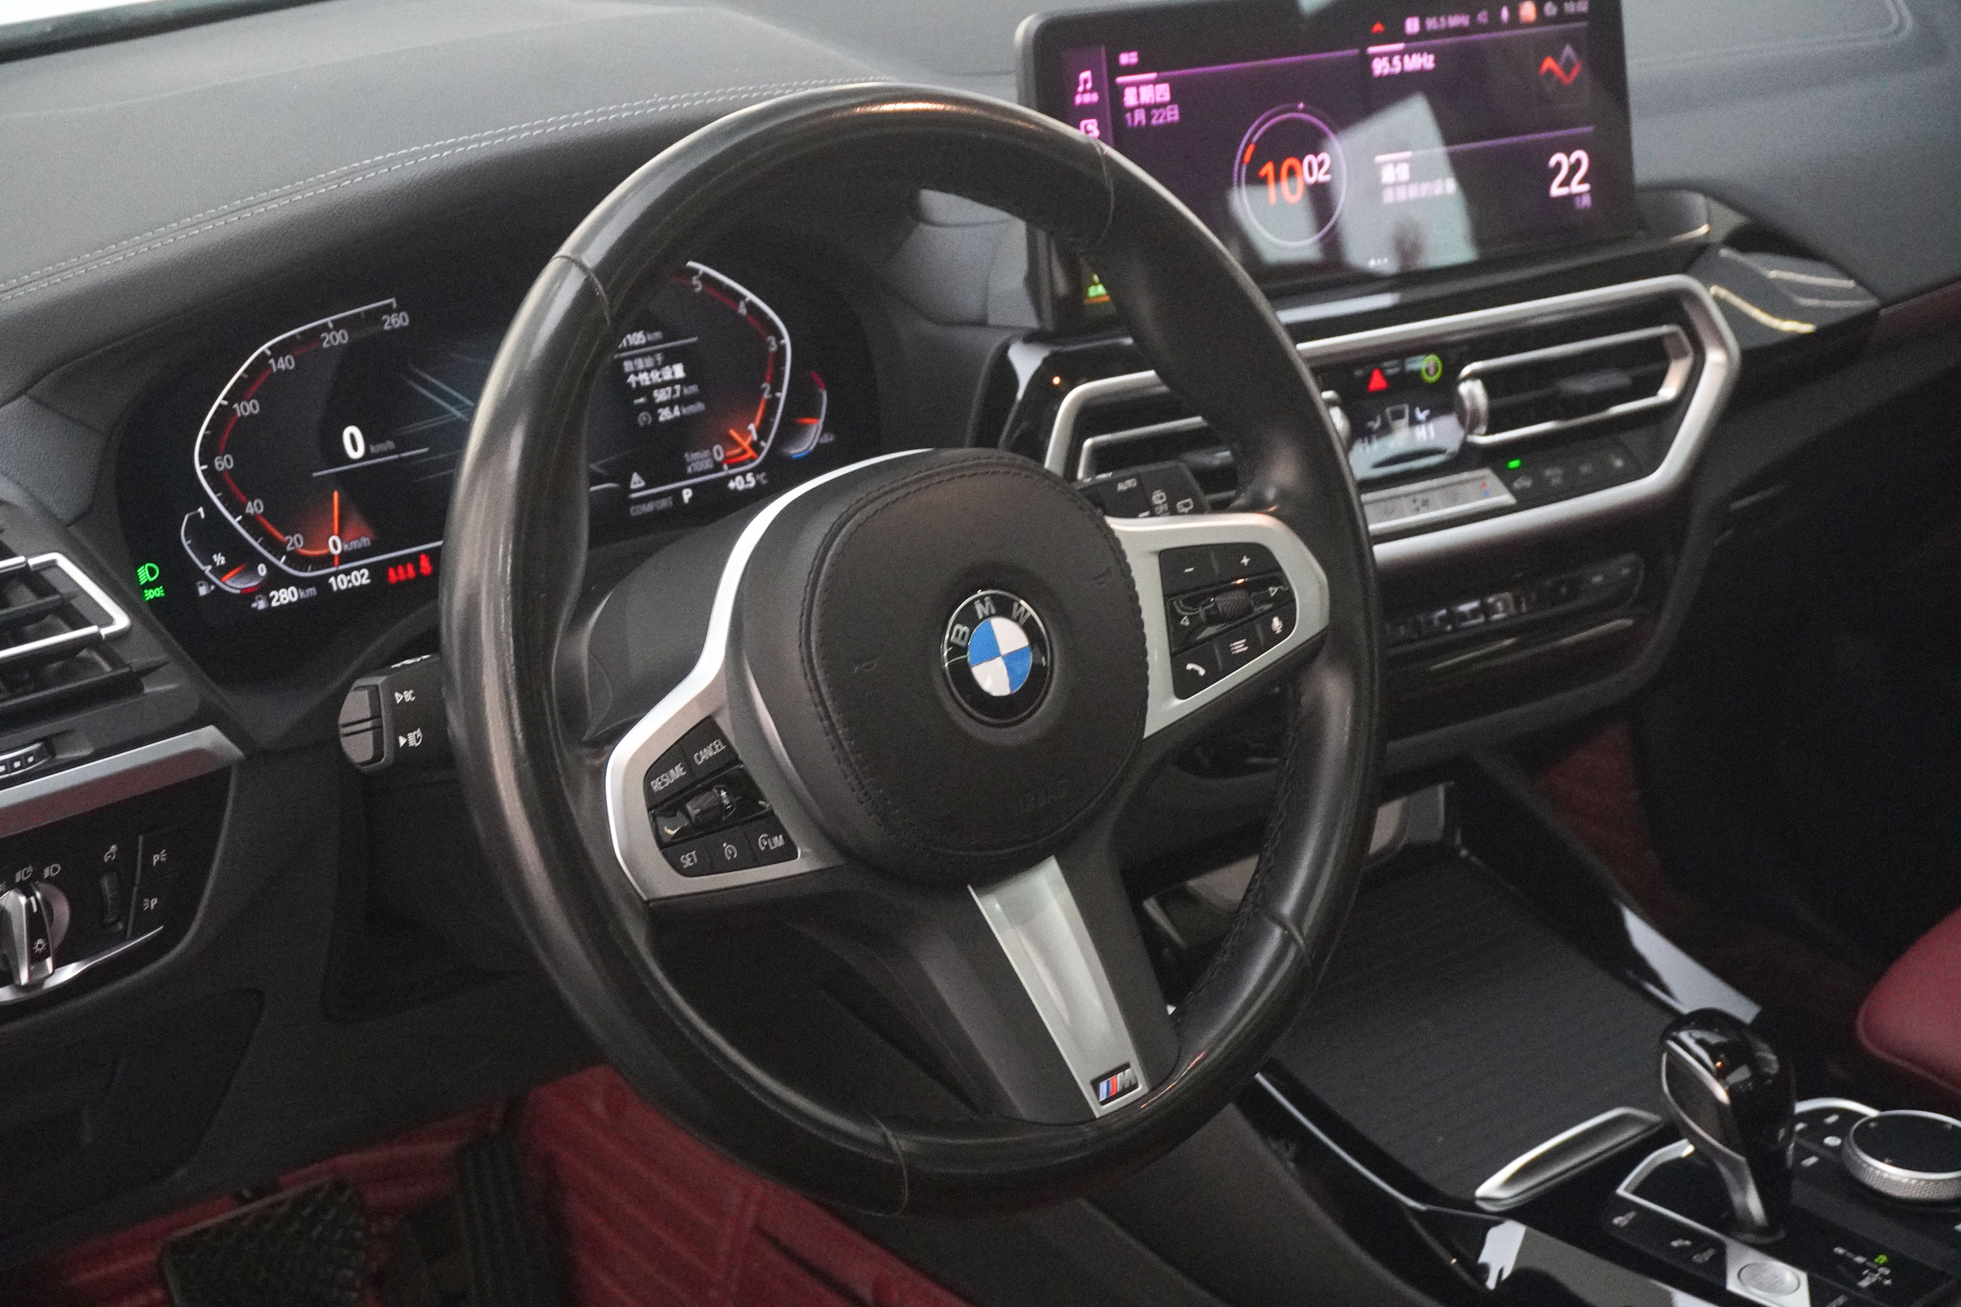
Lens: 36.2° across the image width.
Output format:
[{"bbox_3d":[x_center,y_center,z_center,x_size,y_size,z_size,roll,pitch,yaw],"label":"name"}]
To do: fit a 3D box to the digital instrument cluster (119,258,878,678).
[{"bbox_3d":[-0.177,-0.092,1.178,0.328,0.130,0.042,-17,9,-37],"label":"digital instrument cluster"}]

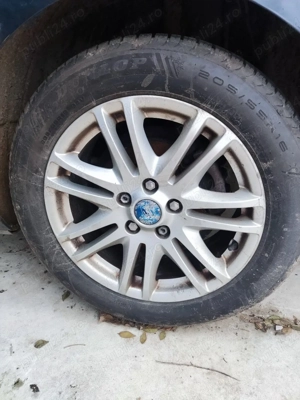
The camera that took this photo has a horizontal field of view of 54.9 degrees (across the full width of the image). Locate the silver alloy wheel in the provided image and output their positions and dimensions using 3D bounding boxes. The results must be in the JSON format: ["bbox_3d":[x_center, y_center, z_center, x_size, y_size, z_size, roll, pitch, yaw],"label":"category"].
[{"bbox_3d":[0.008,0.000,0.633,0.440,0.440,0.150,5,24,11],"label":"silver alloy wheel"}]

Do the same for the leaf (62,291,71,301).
[{"bbox_3d":[-0.230,0.261,0.785,0.018,0.006,0.039,5,24,13],"label":"leaf"}]

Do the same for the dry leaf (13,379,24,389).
[{"bbox_3d":[-0.256,0.356,0.561,0.018,0.006,0.014,16,28,33],"label":"dry leaf"}]

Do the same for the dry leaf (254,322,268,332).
[{"bbox_3d":[0.264,0.301,0.684,0.028,0.012,0.028,3,23,8],"label":"dry leaf"}]

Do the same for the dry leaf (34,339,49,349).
[{"bbox_3d":[-0.245,0.320,0.646,0.023,0.006,0.026,15,28,32],"label":"dry leaf"}]

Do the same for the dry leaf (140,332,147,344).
[{"bbox_3d":[-0.015,0.315,0.660,0.013,0.004,0.033,1,23,3],"label":"dry leaf"}]

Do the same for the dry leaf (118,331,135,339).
[{"bbox_3d":[-0.054,0.311,0.669,0.043,0.004,0.019,1,23,2],"label":"dry leaf"}]

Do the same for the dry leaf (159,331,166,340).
[{"bbox_3d":[0.029,0.312,0.666,0.014,0.004,0.027,5,24,13],"label":"dry leaf"}]

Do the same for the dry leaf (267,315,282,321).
[{"bbox_3d":[0.305,0.290,0.713,0.034,0.008,0.015,-1,23,-2],"label":"dry leaf"}]

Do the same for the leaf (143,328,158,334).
[{"bbox_3d":[0.001,0.305,0.681,0.030,0.006,0.018,10,25,22],"label":"leaf"}]

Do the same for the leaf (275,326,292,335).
[{"bbox_3d":[0.310,0.306,0.673,0.050,0.010,0.016,-10,25,-21],"label":"leaf"}]

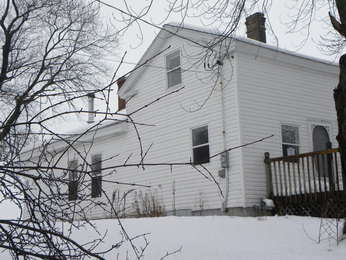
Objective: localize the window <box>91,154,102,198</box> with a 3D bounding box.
[{"bbox_3d":[-2.645,1.601,20.142,0.110,1.500,0.670,6,-14,-38],"label":"window"}]

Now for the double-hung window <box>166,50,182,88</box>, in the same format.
[{"bbox_3d":[0.035,-1.783,17.203,0.110,1.040,0.690,6,-14,-38],"label":"double-hung window"}]

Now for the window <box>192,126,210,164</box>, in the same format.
[{"bbox_3d":[0.777,0.433,15.935,0.110,1.040,0.690,6,-14,-38],"label":"window"}]

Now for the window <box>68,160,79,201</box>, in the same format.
[{"bbox_3d":[-3.685,1.875,21.433,0.110,1.500,0.670,6,-14,-38],"label":"window"}]

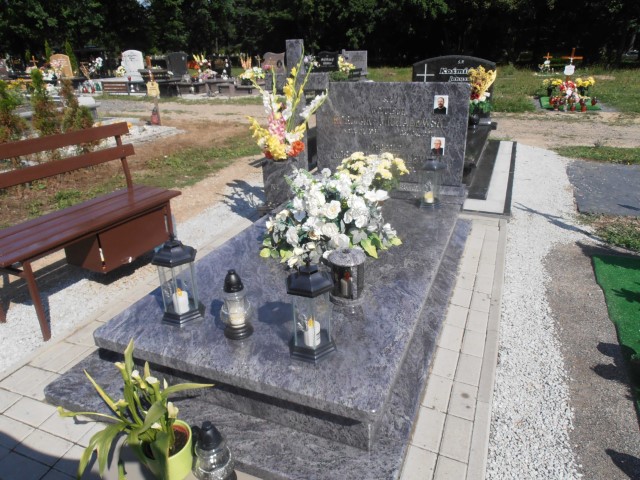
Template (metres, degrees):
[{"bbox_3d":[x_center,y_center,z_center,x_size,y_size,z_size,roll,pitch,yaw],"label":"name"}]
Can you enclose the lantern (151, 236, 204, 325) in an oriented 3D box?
[{"bbox_3d":[-0.614,0.154,1.934,0.210,0.395,0.185,9,26,21],"label":"lantern"}]

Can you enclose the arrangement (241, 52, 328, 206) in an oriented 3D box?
[{"bbox_3d":[-0.251,-0.840,3.554,0.680,1.170,0.440,9,26,21],"label":"arrangement"}]

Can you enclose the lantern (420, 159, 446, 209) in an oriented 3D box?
[{"bbox_3d":[0.835,-0.426,3.224,0.200,0.359,0.190,9,26,21],"label":"lantern"}]

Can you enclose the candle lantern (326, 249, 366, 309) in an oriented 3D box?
[{"bbox_3d":[0.132,0.171,2.074,0.165,0.227,0.165,9,26,21],"label":"candle lantern"}]

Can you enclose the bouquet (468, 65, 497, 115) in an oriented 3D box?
[{"bbox_3d":[1.895,-1.761,5.191,0.300,0.560,0.260,9,26,21],"label":"bouquet"}]

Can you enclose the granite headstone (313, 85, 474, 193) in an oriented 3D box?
[{"bbox_3d":[0.550,-0.868,3.574,1.210,0.760,0.090,9,26,21],"label":"granite headstone"}]

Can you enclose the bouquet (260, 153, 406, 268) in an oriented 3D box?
[{"bbox_3d":[0.107,-0.159,2.503,0.720,0.480,0.500,9,26,21],"label":"bouquet"}]

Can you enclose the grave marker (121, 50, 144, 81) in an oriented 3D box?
[{"bbox_3d":[-5.709,-5.313,13.510,0.760,0.850,0.120,7,25,17],"label":"grave marker"}]

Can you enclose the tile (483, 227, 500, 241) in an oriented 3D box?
[{"bbox_3d":[1.276,-0.011,3.296,0.100,0.055,0.195,9,26,21],"label":"tile"}]

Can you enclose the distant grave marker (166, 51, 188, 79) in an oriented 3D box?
[{"bbox_3d":[-4.093,-5.027,12.746,0.660,0.740,0.120,7,25,17],"label":"distant grave marker"}]

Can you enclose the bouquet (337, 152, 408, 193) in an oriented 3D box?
[{"bbox_3d":[0.385,-0.433,3.180,0.480,0.380,0.400,9,26,21],"label":"bouquet"}]

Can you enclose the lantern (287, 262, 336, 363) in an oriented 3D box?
[{"bbox_3d":[-0.033,0.247,1.703,0.210,0.396,0.185,9,26,21],"label":"lantern"}]

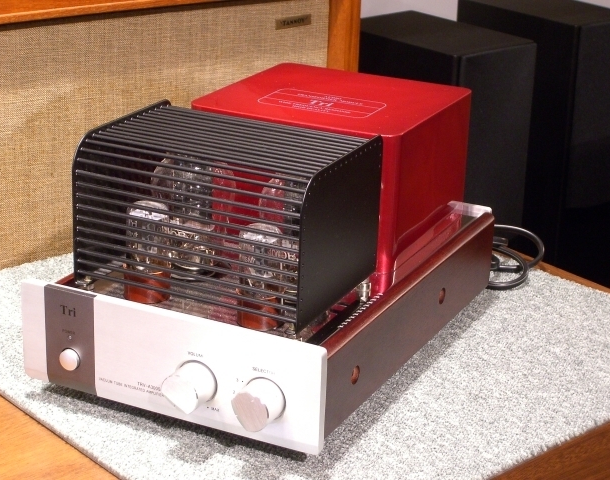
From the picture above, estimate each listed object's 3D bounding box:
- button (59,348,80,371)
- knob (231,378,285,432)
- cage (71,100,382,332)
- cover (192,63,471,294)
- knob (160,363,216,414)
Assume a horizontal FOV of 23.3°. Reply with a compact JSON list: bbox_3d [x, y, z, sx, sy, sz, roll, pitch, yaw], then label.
[{"bbox_3d":[-0.167,0.085,1.049,0.016,0.016,0.004,12,23,24],"label":"button"},{"bbox_3d":[-0.031,0.109,0.975,0.030,0.030,0.020,12,23,24],"label":"knob"},{"bbox_3d":[-0.054,-0.023,1.055,0.178,0.109,0.129,12,23,24],"label":"cage"},{"bbox_3d":[0.022,-0.064,1.203,0.174,0.107,0.167,12,23,24],"label":"cover"},{"bbox_3d":[-0.078,0.099,0.996,0.030,0.030,0.020,12,23,24],"label":"knob"}]

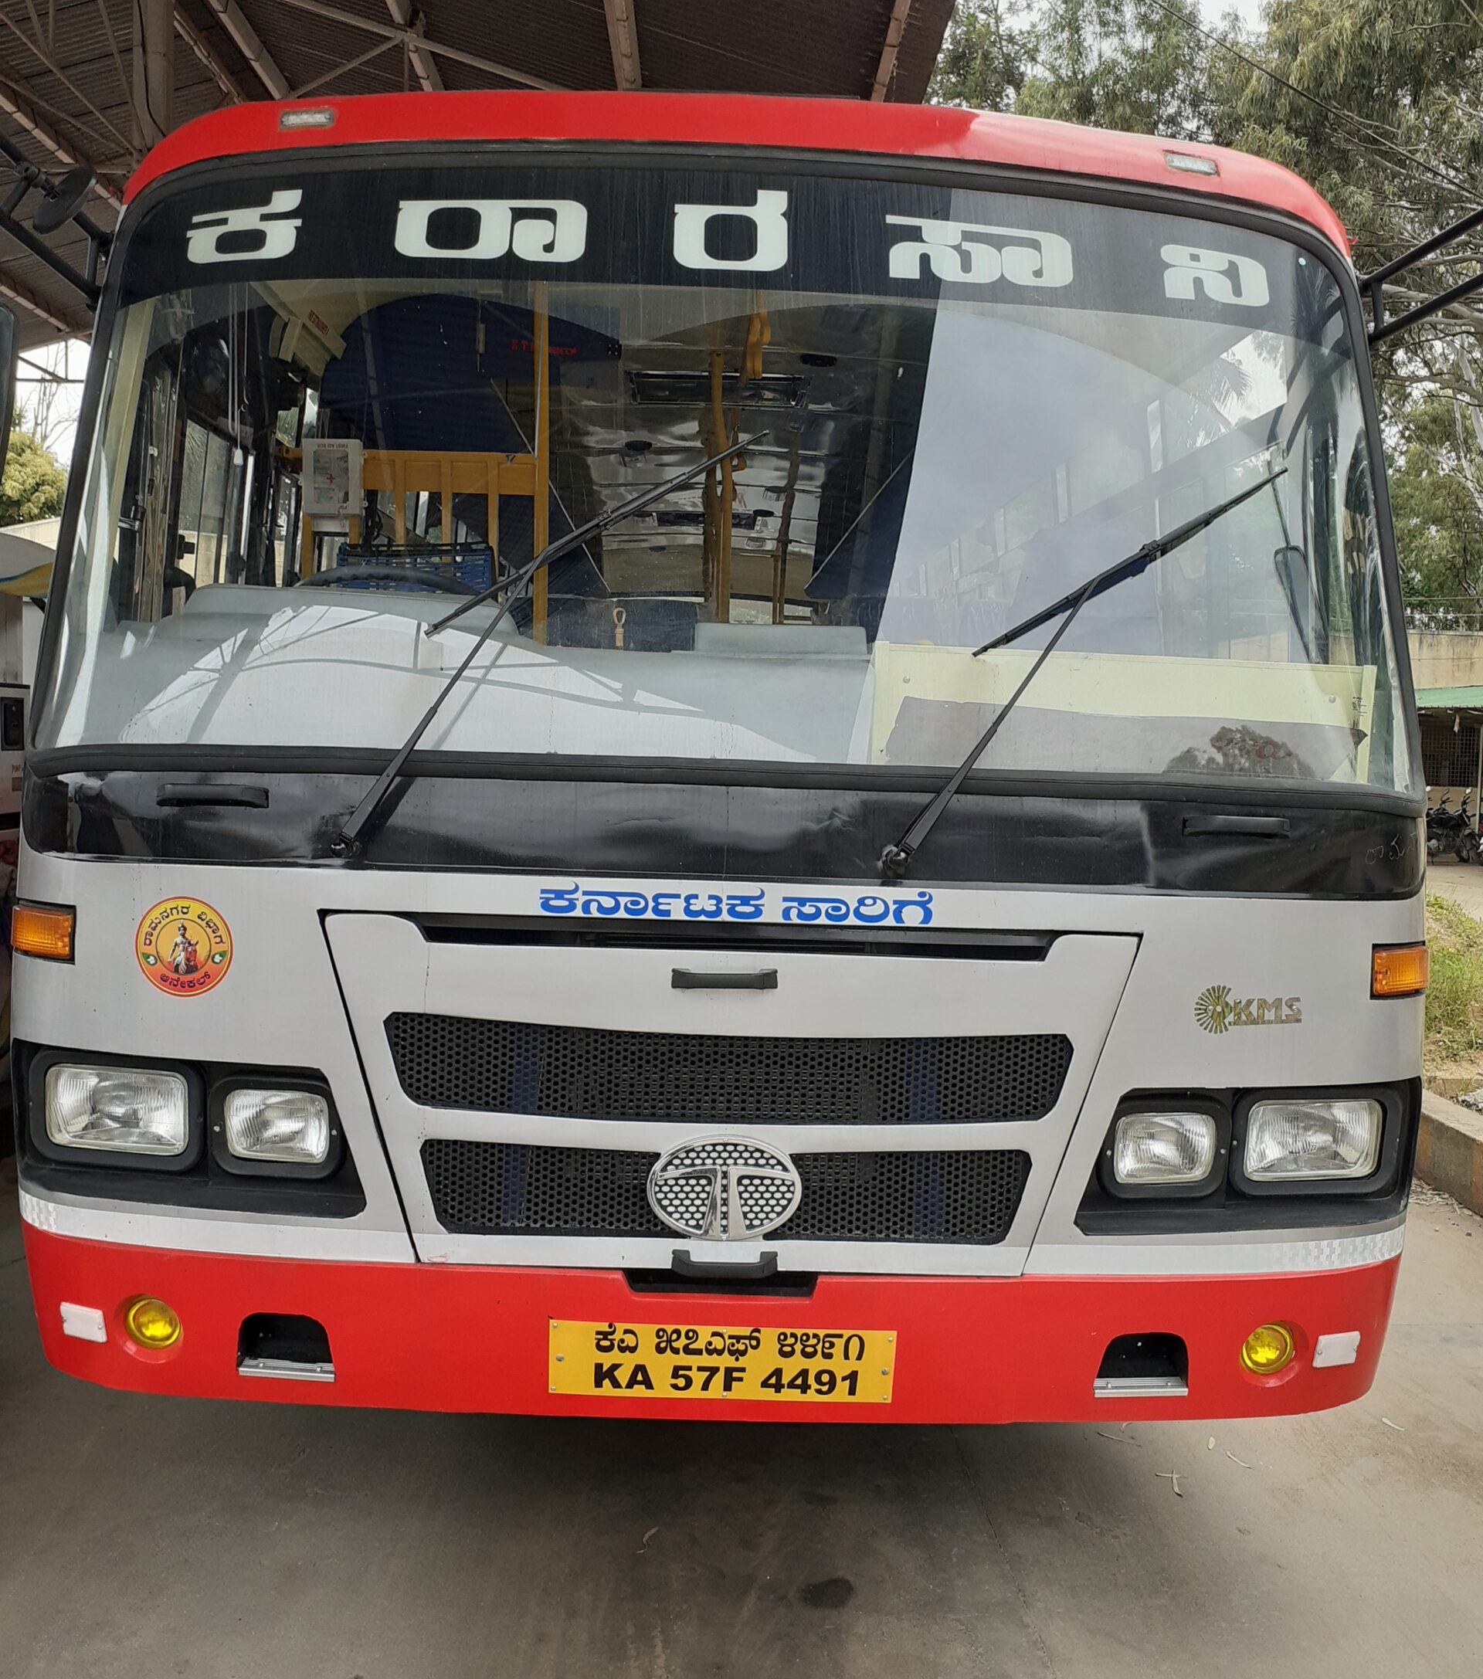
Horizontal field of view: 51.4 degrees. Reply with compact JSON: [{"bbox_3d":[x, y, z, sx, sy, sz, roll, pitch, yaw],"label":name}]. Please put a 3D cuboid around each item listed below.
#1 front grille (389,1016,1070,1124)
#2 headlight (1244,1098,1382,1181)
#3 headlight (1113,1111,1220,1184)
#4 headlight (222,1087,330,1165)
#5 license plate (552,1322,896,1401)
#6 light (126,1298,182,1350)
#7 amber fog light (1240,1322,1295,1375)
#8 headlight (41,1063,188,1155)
[{"bbox_3d":[-0.017,0.382,2.520,1.122,0.160,0.050,2,2,-2],"label":"front grille"},{"bbox_3d":[0.979,0.516,2.689,0.250,0.138,0.080,1,2,-7],"label":"headlight"},{"bbox_3d":[0.714,0.521,2.637,0.182,0.118,0.070,1,2,-5],"label":"headlight"},{"bbox_3d":[-0.766,0.473,2.580,0.174,0.114,0.070,2,2,1],"label":"headlight"},{"bbox_3d":[-0.030,0.849,2.516,0.568,0.121,0.015,2,2,-2],"label":"license plate"},{"bbox_3d":[-0.978,0.806,2.596,0.097,0.088,0.060,2,2,3],"label":"light"},{"bbox_3d":[0.897,0.872,2.667,0.098,0.088,0.060,1,2,-7],"label":"amber fog light"},{"bbox_3d":[-1.041,0.449,2.612,0.250,0.140,0.080,2,2,3],"label":"headlight"}]

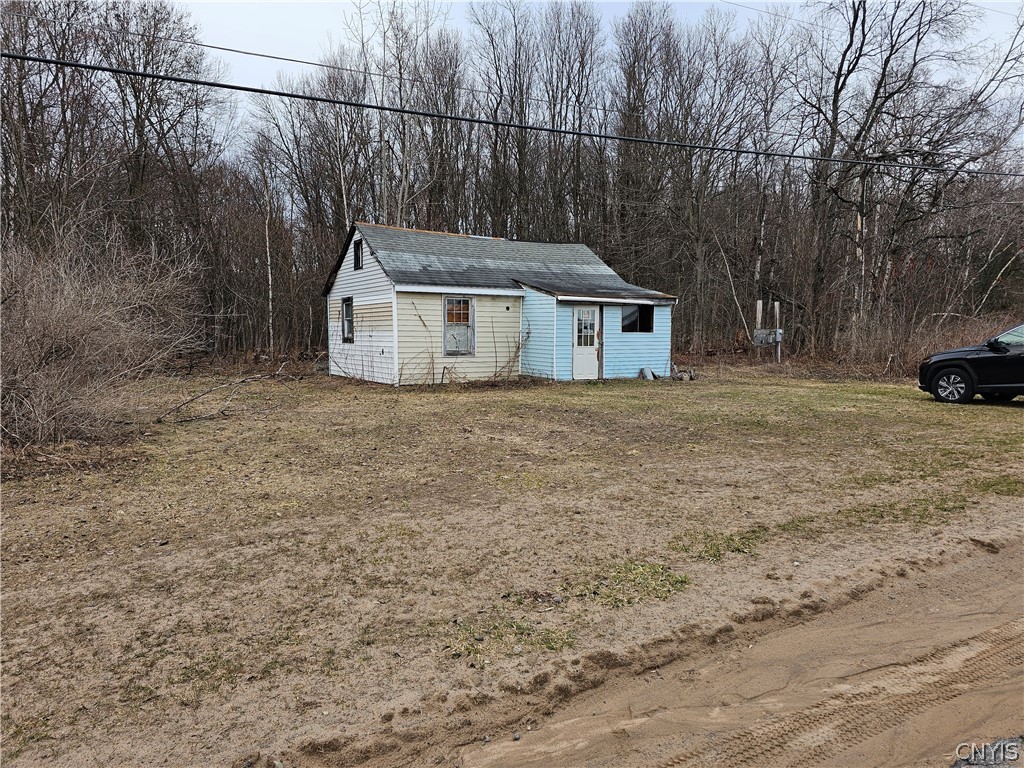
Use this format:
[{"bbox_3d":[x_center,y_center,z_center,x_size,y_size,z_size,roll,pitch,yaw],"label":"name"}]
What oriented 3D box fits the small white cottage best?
[{"bbox_3d":[-0.545,-2.347,20.093,7.960,4.260,7.140,-3,5,-33],"label":"small white cottage"}]

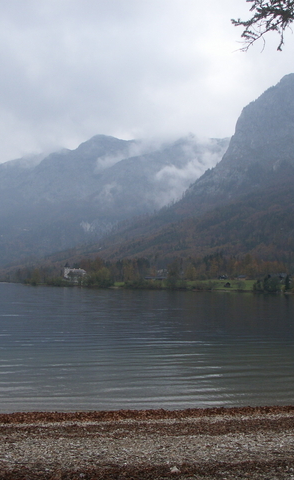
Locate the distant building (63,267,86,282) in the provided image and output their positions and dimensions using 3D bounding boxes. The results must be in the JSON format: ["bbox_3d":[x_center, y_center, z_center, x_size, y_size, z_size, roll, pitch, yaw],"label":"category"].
[{"bbox_3d":[-76.305,35.995,720.000,23.000,17.500,15.000,2,-4,-6],"label":"distant building"}]

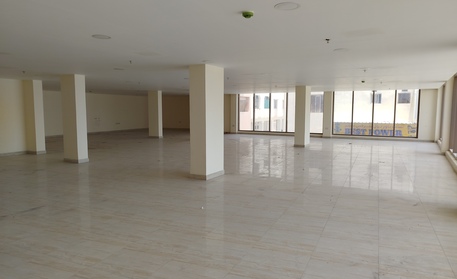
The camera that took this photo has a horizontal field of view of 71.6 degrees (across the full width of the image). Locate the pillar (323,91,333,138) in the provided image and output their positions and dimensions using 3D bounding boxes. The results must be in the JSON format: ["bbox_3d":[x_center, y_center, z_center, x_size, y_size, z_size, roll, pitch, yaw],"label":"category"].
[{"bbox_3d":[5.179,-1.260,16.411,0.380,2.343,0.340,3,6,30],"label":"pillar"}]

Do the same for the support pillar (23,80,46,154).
[{"bbox_3d":[-6.244,-0.704,10.205,0.629,2.343,0.274,3,6,30],"label":"support pillar"}]

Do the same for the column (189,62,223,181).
[{"bbox_3d":[-0.443,-0.364,6.792,0.404,2.343,0.706,3,6,30],"label":"column"}]

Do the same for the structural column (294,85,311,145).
[{"bbox_3d":[2.936,-0.891,12.453,0.407,2.343,0.703,3,6,30],"label":"structural column"}]

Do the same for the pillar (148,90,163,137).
[{"bbox_3d":[-3.658,-1.243,15.983,0.650,2.343,0.293,3,6,30],"label":"pillar"}]

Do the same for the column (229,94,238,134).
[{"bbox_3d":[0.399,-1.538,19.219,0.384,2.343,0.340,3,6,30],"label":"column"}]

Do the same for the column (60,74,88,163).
[{"bbox_3d":[-4.186,-0.549,8.632,0.636,2.343,0.292,3,6,30],"label":"column"}]

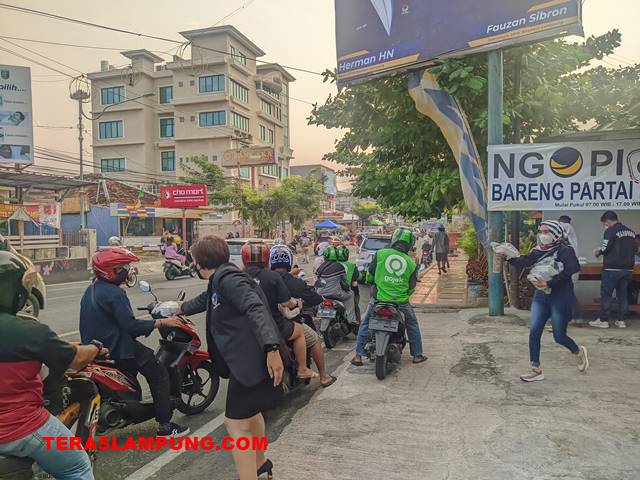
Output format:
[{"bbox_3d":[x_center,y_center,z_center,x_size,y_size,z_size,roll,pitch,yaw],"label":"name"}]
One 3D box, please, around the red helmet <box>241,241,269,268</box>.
[{"bbox_3d":[-0.597,0.127,4.450,0.250,0.260,0.290,-1,2,-5],"label":"red helmet"}]

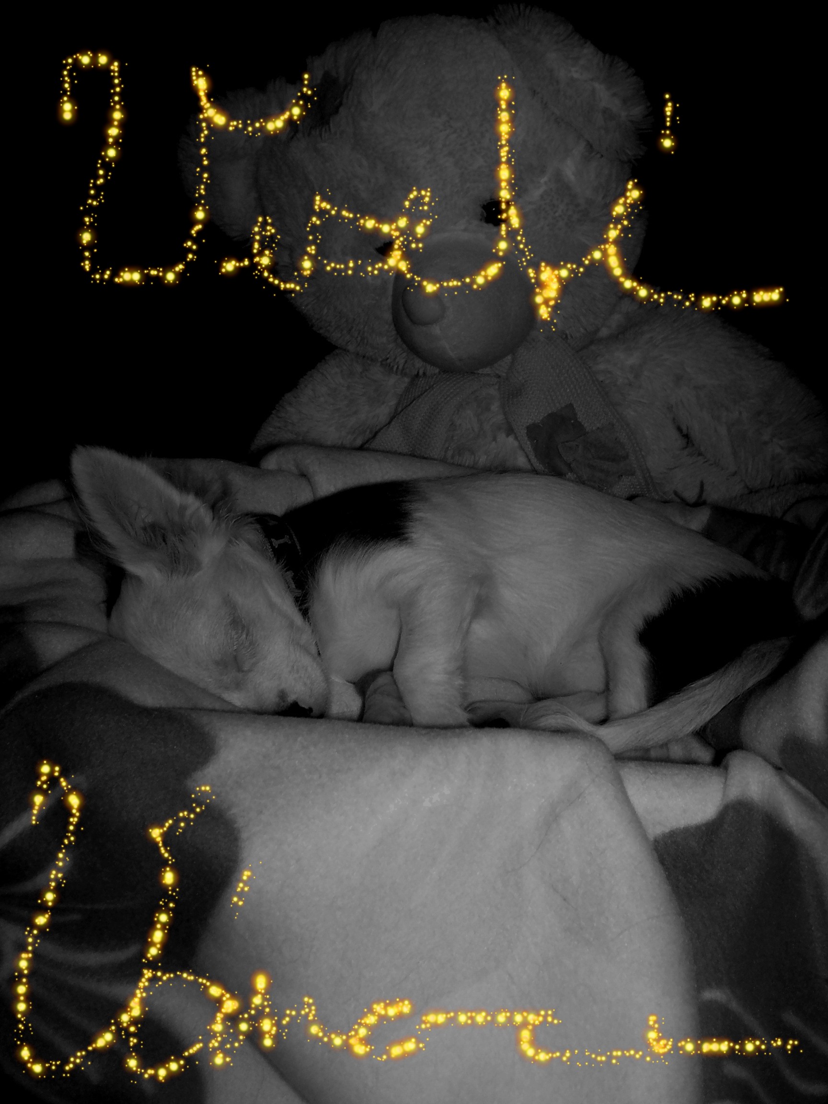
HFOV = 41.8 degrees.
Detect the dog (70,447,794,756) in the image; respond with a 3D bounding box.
[{"bbox_3d":[0.011,0.030,0.715,0.450,0.160,0.210,1,20,3],"label":"dog"}]

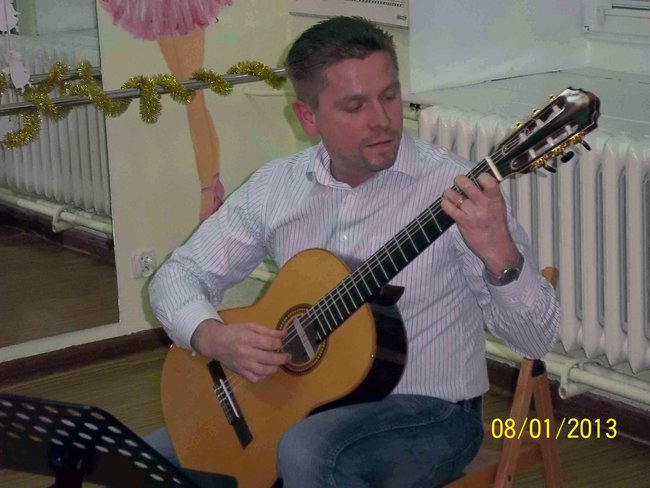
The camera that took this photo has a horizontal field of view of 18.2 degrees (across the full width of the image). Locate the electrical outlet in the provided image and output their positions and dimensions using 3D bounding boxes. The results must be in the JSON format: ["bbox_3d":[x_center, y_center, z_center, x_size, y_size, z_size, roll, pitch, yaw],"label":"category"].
[{"bbox_3d":[-0.559,0.064,6.290,0.062,0.074,0.038,-11,15,-33],"label":"electrical outlet"}]

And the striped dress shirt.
[{"bbox_3d":[0.040,0.066,3.720,0.770,0.520,0.430,2,14,20],"label":"striped dress shirt"}]

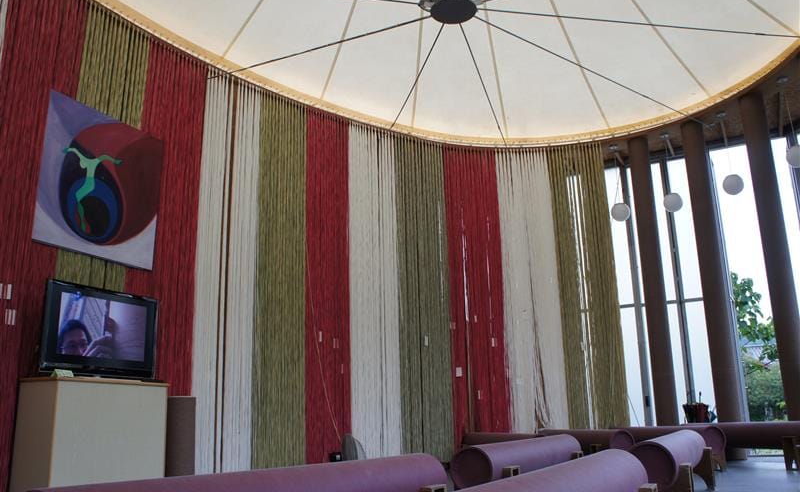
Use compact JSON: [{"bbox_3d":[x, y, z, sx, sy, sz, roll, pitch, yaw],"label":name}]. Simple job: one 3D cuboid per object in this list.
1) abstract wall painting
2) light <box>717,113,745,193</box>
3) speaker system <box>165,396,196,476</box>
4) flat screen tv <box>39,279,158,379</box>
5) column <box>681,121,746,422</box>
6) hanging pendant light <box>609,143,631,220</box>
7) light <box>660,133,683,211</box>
[{"bbox_3d":[-3.081,-0.643,6.273,0.050,1.550,1.390,-7,-16,26],"label":"abstract wall painting"},{"bbox_3d":[4.862,-1.377,8.887,0.285,1.330,0.285,-8,-16,29],"label":"light"},{"bbox_3d":[-2.389,2.022,6.186,0.350,0.880,0.390,-8,-16,26],"label":"speaker system"},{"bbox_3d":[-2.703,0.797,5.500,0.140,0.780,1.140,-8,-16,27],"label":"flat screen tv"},{"bbox_3d":[4.604,0.553,8.814,0.330,5.040,0.330,-8,-16,29],"label":"column"},{"bbox_3d":[3.651,-1.048,10.036,0.285,1.360,0.285,-8,-16,29],"label":"hanging pendant light"},{"bbox_3d":[4.312,-1.173,9.593,0.285,1.340,0.285,-8,-16,29],"label":"light"}]

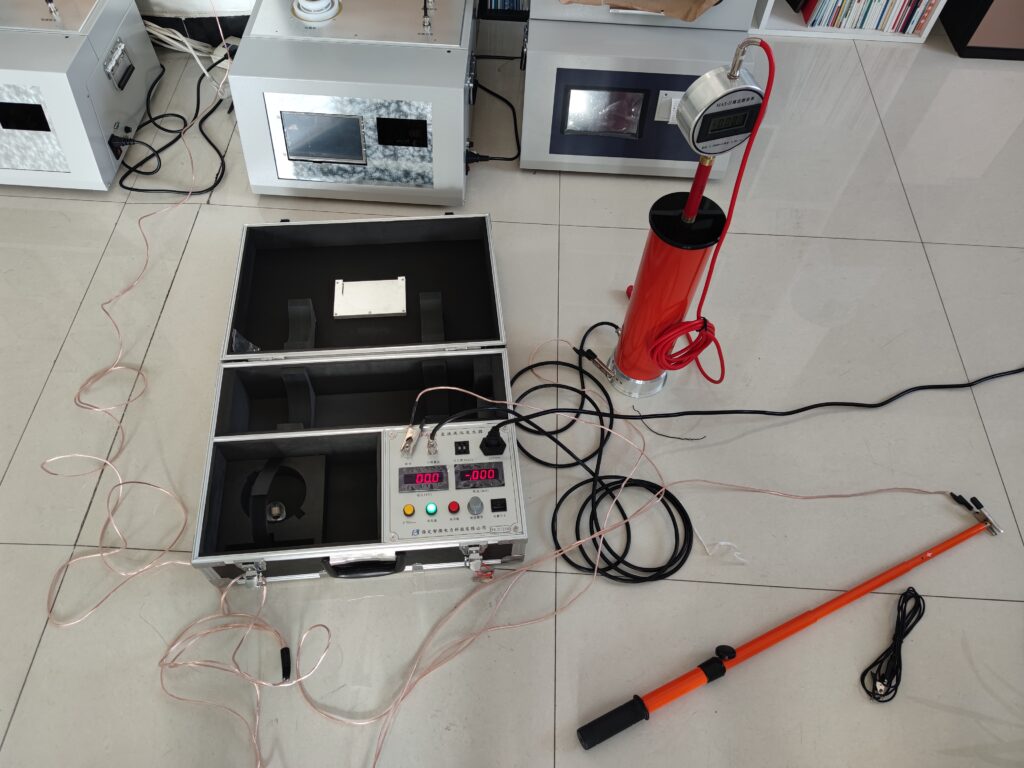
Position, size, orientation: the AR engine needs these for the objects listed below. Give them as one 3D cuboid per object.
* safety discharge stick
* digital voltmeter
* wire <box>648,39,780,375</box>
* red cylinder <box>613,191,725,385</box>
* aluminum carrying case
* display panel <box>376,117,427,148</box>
[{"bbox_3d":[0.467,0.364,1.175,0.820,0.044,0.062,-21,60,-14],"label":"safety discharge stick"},{"bbox_3d":[0.263,-0.341,0.926,0.100,0.100,0.043,-13,59,-10],"label":"digital voltmeter"},{"bbox_3d":[0.309,-0.168,1.082,0.140,0.650,0.105,17,59,9],"label":"wire"},{"bbox_3d":[0.252,-0.138,1.254,0.115,0.391,0.115,4,58,-1],"label":"red cylinder"},{"bbox_3d":[-0.258,-0.012,1.351,0.505,0.118,0.718,-3,58,-4],"label":"aluminum carrying case"},{"bbox_3d":[-0.226,-0.522,1.534,0.104,0.058,0.012,2,41,0],"label":"display panel"}]

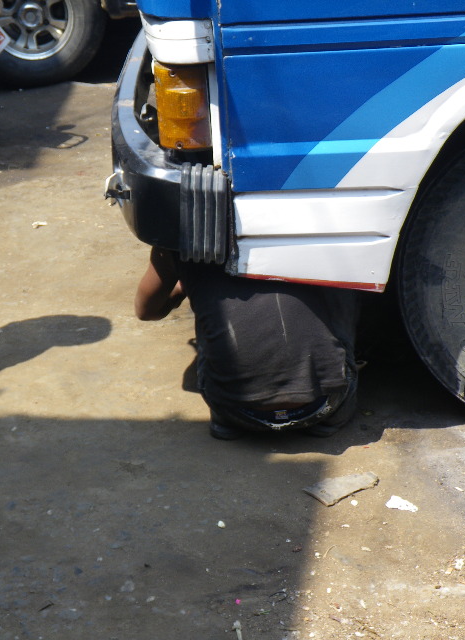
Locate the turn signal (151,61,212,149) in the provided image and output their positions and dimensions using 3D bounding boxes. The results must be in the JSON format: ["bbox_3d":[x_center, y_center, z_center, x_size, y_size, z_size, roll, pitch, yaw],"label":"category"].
[{"bbox_3d":[-0.110,-0.473,2.770,0.115,0.190,0.065,12,28,35],"label":"turn signal"}]

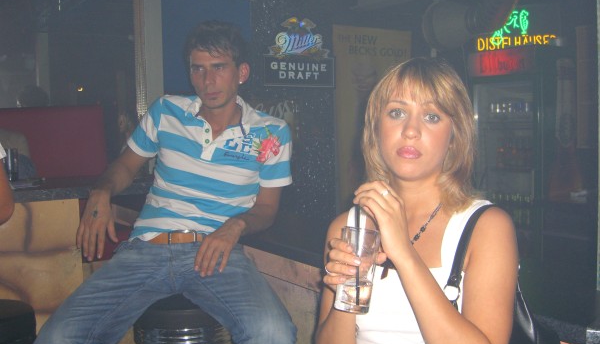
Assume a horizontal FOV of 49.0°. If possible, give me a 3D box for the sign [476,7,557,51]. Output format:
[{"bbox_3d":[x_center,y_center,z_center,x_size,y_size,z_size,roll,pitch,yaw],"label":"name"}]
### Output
[{"bbox_3d":[1.552,-1.015,4.700,0.570,0.300,0.070,0,4,14],"label":"sign"}]

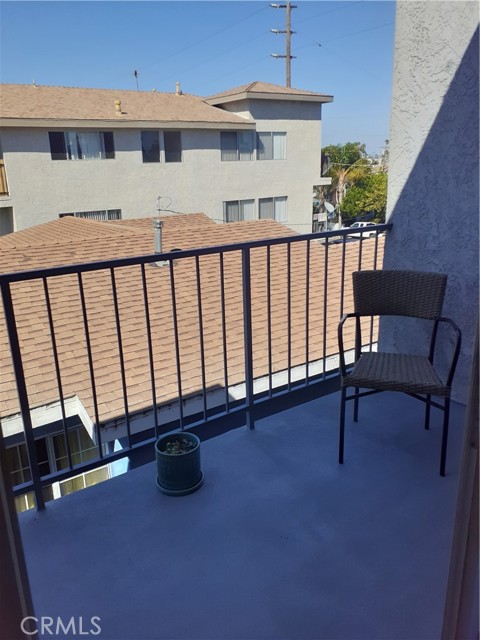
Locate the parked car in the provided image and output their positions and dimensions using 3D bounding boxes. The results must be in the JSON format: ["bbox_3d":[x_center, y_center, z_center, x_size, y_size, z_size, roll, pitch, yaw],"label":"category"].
[{"bbox_3d":[11.827,-8.461,48.000,1.850,1.750,5.100,-12,19,-33],"label":"parked car"}]

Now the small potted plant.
[{"bbox_3d":[-0.279,0.662,2.304,0.220,0.202,0.220,-2,16,0],"label":"small potted plant"}]

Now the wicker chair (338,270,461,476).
[{"bbox_3d":[0.778,0.233,2.499,0.570,0.860,0.549,3,16,16],"label":"wicker chair"}]

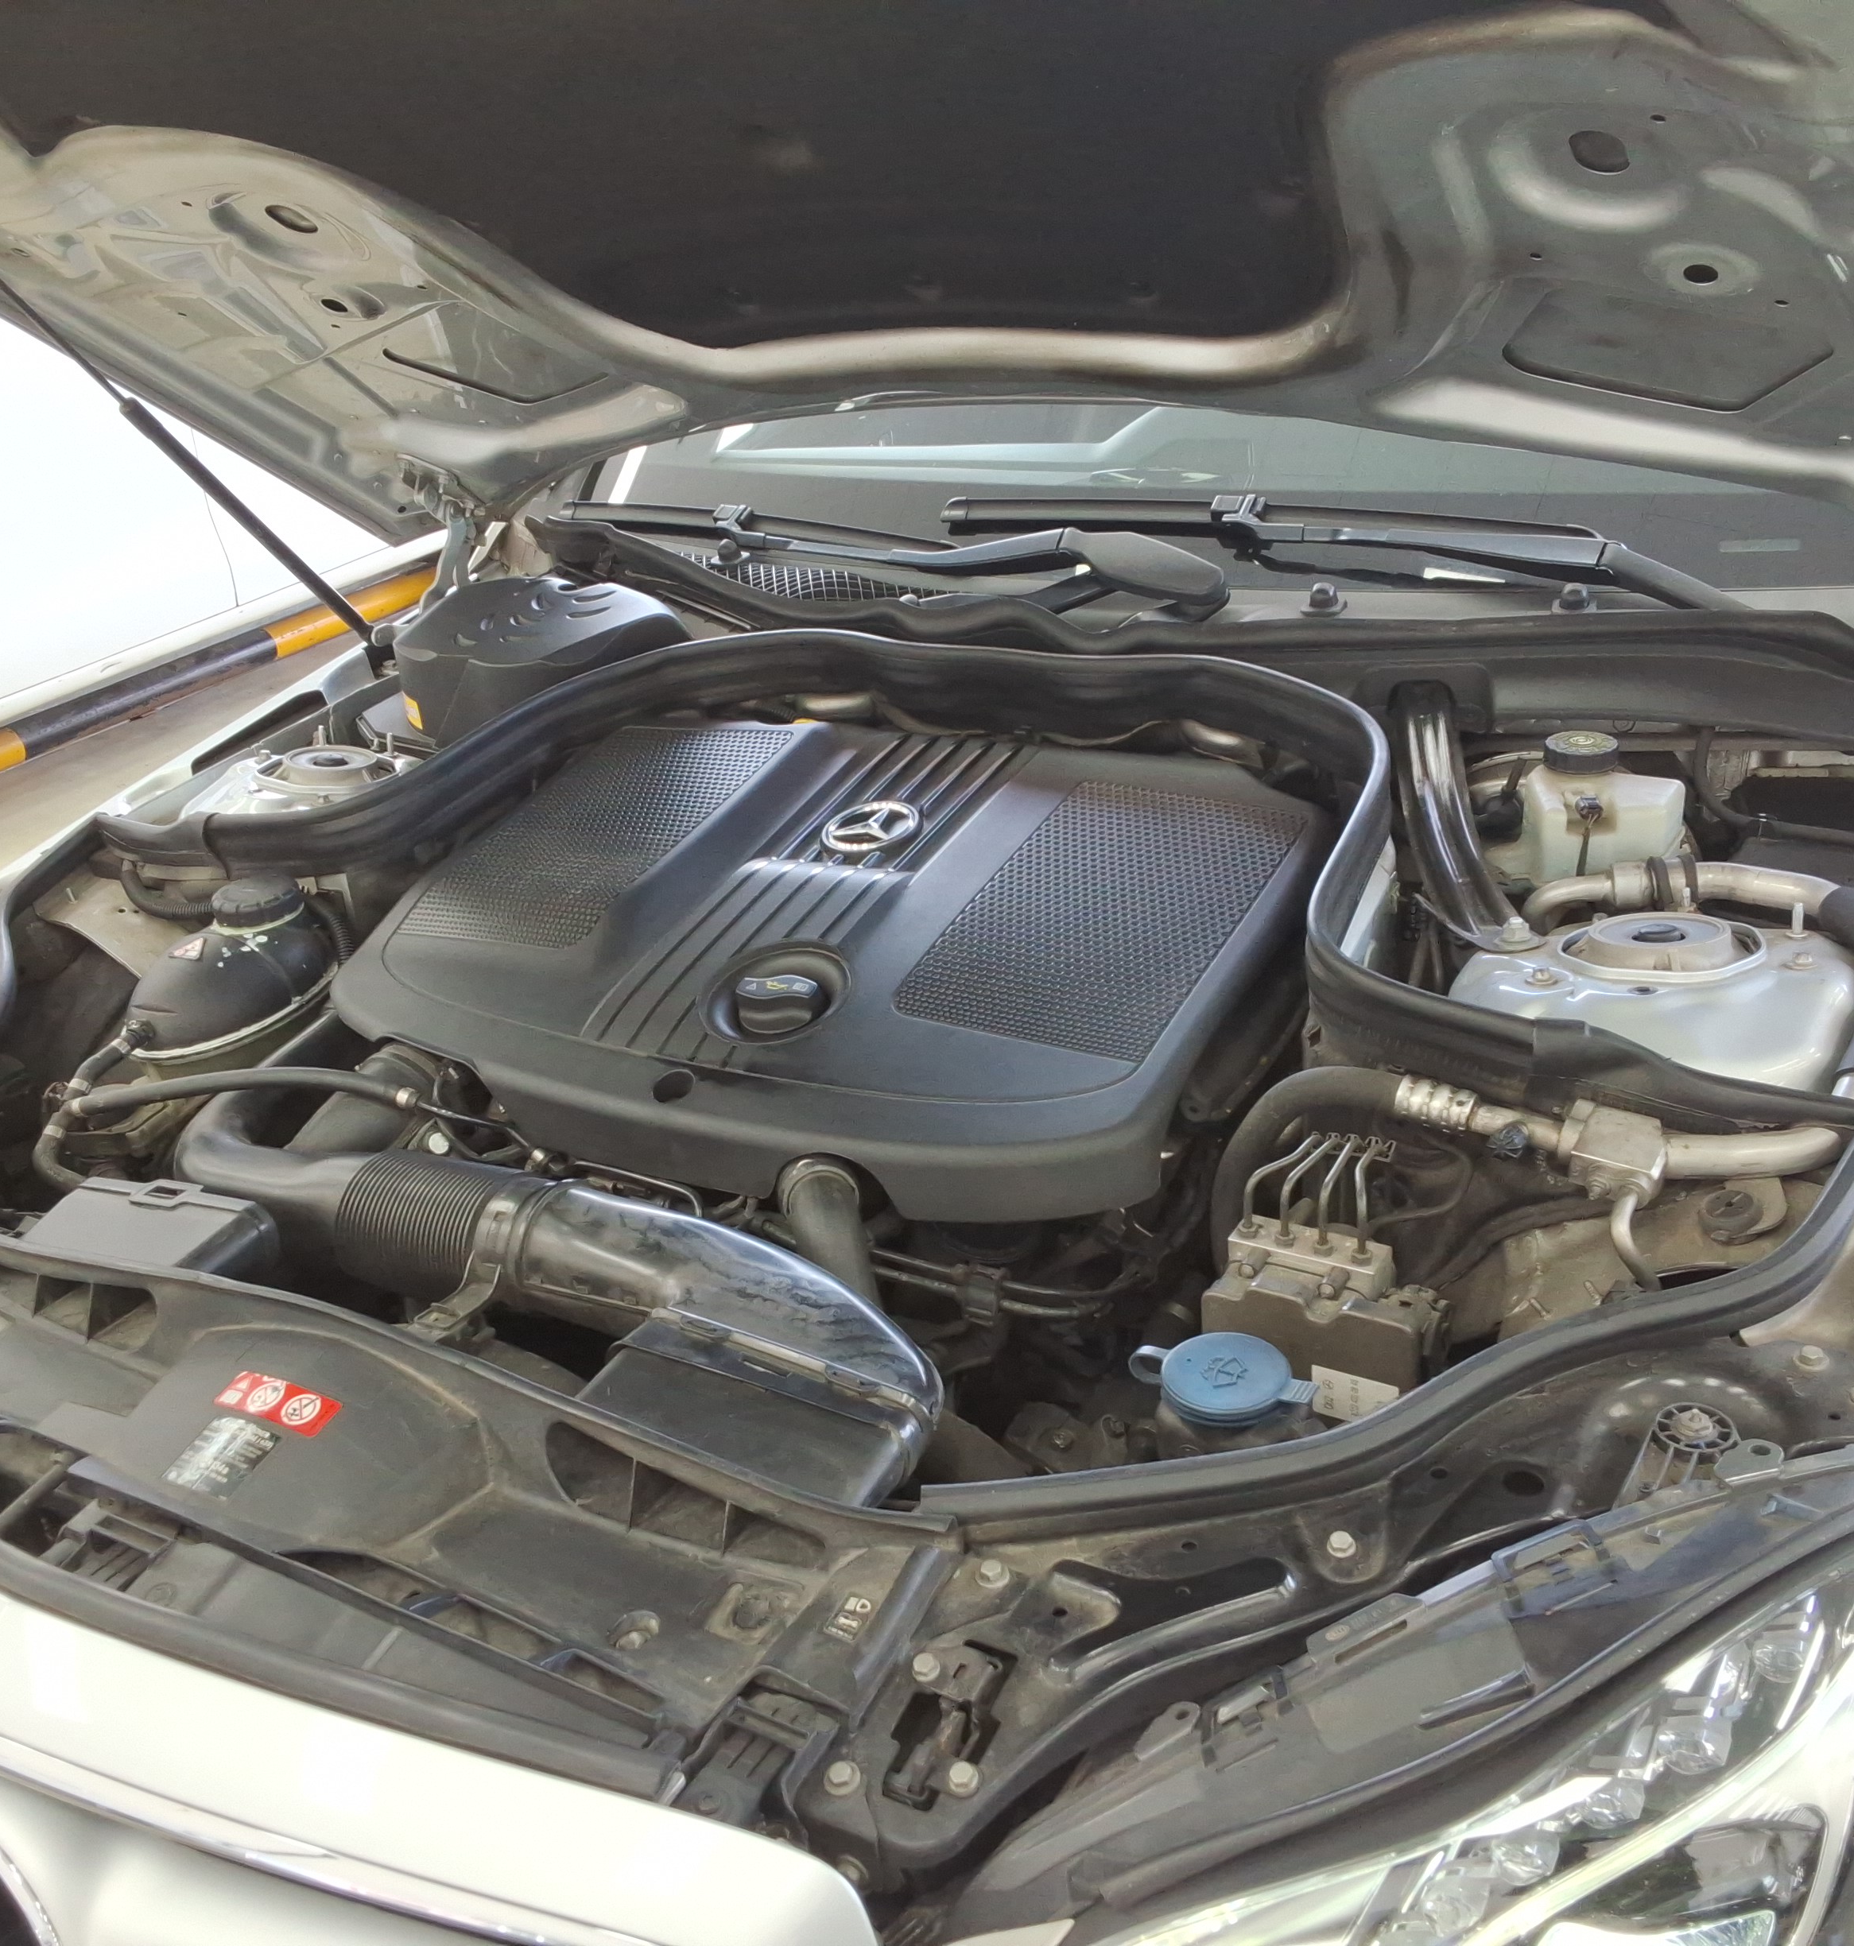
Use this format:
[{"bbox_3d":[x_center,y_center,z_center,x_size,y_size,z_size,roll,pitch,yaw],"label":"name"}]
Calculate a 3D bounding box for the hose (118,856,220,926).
[{"bbox_3d":[-0.662,-0.076,1.849,0.100,0.052,0.035,10,29,30],"label":"hose"}]

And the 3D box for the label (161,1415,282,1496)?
[{"bbox_3d":[-0.378,0.259,1.124,0.050,0.002,0.046,10,40,30],"label":"label"}]

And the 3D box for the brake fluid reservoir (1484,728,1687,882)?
[{"bbox_3d":[0.470,-0.110,1.501,0.135,0.118,0.095,10,29,30],"label":"brake fluid reservoir"}]

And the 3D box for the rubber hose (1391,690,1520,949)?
[{"bbox_3d":[0.374,-0.120,1.491,0.065,0.080,0.340,-3,25,8],"label":"rubber hose"}]

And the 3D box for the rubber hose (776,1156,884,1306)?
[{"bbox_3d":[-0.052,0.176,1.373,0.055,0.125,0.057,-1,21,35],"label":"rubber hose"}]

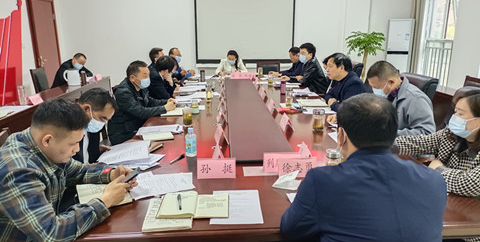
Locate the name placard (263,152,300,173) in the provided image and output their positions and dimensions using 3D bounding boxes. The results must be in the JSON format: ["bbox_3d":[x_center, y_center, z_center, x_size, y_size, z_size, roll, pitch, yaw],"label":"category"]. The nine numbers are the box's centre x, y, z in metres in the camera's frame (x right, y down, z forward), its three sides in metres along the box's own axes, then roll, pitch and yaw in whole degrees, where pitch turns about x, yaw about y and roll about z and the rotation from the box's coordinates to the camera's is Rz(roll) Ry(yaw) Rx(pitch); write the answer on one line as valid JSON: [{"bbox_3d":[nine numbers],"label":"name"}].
[{"bbox_3d":[0.233,0.223,1.914,0.200,0.088,0.100,-1,15,-3],"label":"name placard"}]

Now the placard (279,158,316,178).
[{"bbox_3d":[0.308,0.239,1.849,0.200,0.088,0.100,-1,15,-3],"label":"placard"}]

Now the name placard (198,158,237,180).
[{"bbox_3d":[-0.120,0.244,1.812,0.200,0.089,0.076,-1,14,-2],"label":"name placard"}]

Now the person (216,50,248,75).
[{"bbox_3d":[-0.152,-0.681,6.245,0.560,1.200,0.720,-1,14,-2],"label":"person"}]

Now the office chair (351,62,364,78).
[{"bbox_3d":[1.350,-0.246,4.720,0.660,1.100,0.620,-1,14,-3],"label":"office chair"}]

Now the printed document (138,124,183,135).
[{"bbox_3d":[-0.612,0.073,2.667,0.300,0.012,0.215,-4,15,-16],"label":"printed document"}]

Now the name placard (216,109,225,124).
[{"bbox_3d":[-0.154,-0.045,2.958,0.076,0.089,0.200,-2,14,-7],"label":"name placard"}]

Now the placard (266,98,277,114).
[{"bbox_3d":[0.324,-0.158,3.395,0.076,0.089,0.200,-2,14,-5],"label":"placard"}]

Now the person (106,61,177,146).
[{"bbox_3d":[-0.832,0.108,3.067,0.660,1.250,0.540,-2,14,-5],"label":"person"}]

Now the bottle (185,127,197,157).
[{"bbox_3d":[-0.295,0.129,2.095,0.066,0.175,0.066,0,14,0],"label":"bottle"}]

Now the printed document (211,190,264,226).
[{"bbox_3d":[-0.015,0.370,1.512,0.210,0.004,0.297,-1,14,-4],"label":"printed document"}]

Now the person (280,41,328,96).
[{"bbox_3d":[0.940,-0.383,4.800,0.780,1.330,0.550,-2,14,-7],"label":"person"}]

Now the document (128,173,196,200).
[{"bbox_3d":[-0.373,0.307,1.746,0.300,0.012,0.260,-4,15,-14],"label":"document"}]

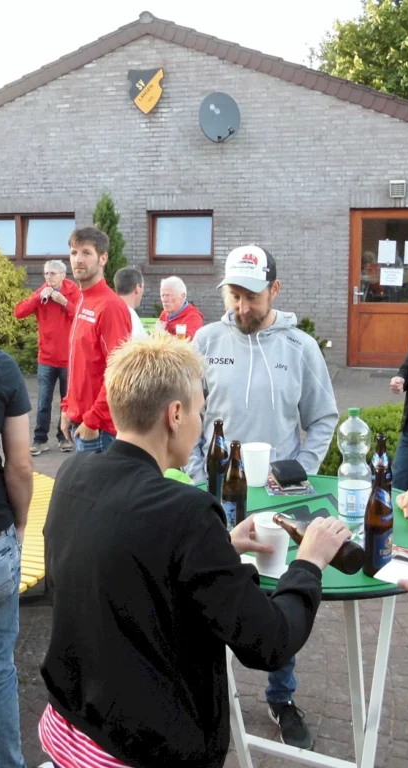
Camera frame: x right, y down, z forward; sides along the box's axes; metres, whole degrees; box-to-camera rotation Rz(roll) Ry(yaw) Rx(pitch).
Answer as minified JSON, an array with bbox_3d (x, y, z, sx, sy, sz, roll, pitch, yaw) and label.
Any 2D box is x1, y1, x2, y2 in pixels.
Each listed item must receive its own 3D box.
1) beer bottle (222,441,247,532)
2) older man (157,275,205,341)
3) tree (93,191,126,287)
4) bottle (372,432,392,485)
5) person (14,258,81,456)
[{"bbox_3d":[0.083,0.280,2.080,0.068,0.262,0.068,0,10,0],"label":"beer bottle"},{"bbox_3d":[-0.160,0.070,5.095,0.450,1.580,0.520,-10,14,-43],"label":"older man"},{"bbox_3d":[-1.274,-1.395,10.354,0.560,2.300,0.560,-4,11,-17],"label":"tree"},{"bbox_3d":[0.487,0.264,2.123,0.068,0.262,0.068,0,10,0],"label":"bottle"},{"bbox_3d":[-1.245,-0.214,6.598,0.620,1.670,0.400,3,11,16],"label":"person"}]

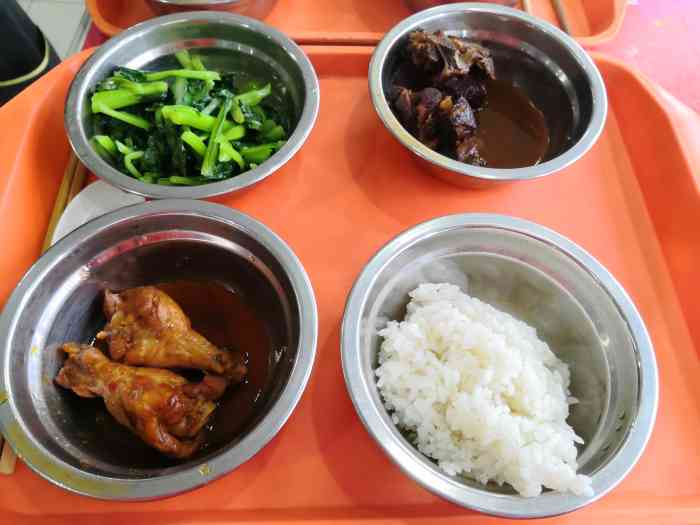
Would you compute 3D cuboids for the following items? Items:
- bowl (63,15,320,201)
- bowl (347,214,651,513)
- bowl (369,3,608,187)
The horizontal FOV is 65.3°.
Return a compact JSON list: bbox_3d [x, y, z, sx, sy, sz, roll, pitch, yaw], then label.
[{"bbox_3d":[-0.085,-0.078,0.319,0.135,0.054,0.135,0,62,-2],"label":"bowl"},{"bbox_3d":[0.064,0.047,0.259,0.135,0.054,0.135,1,62,-1],"label":"bowl"},{"bbox_3d":[0.076,-0.090,0.332,0.135,0.054,0.135,1,62,-1],"label":"bowl"}]

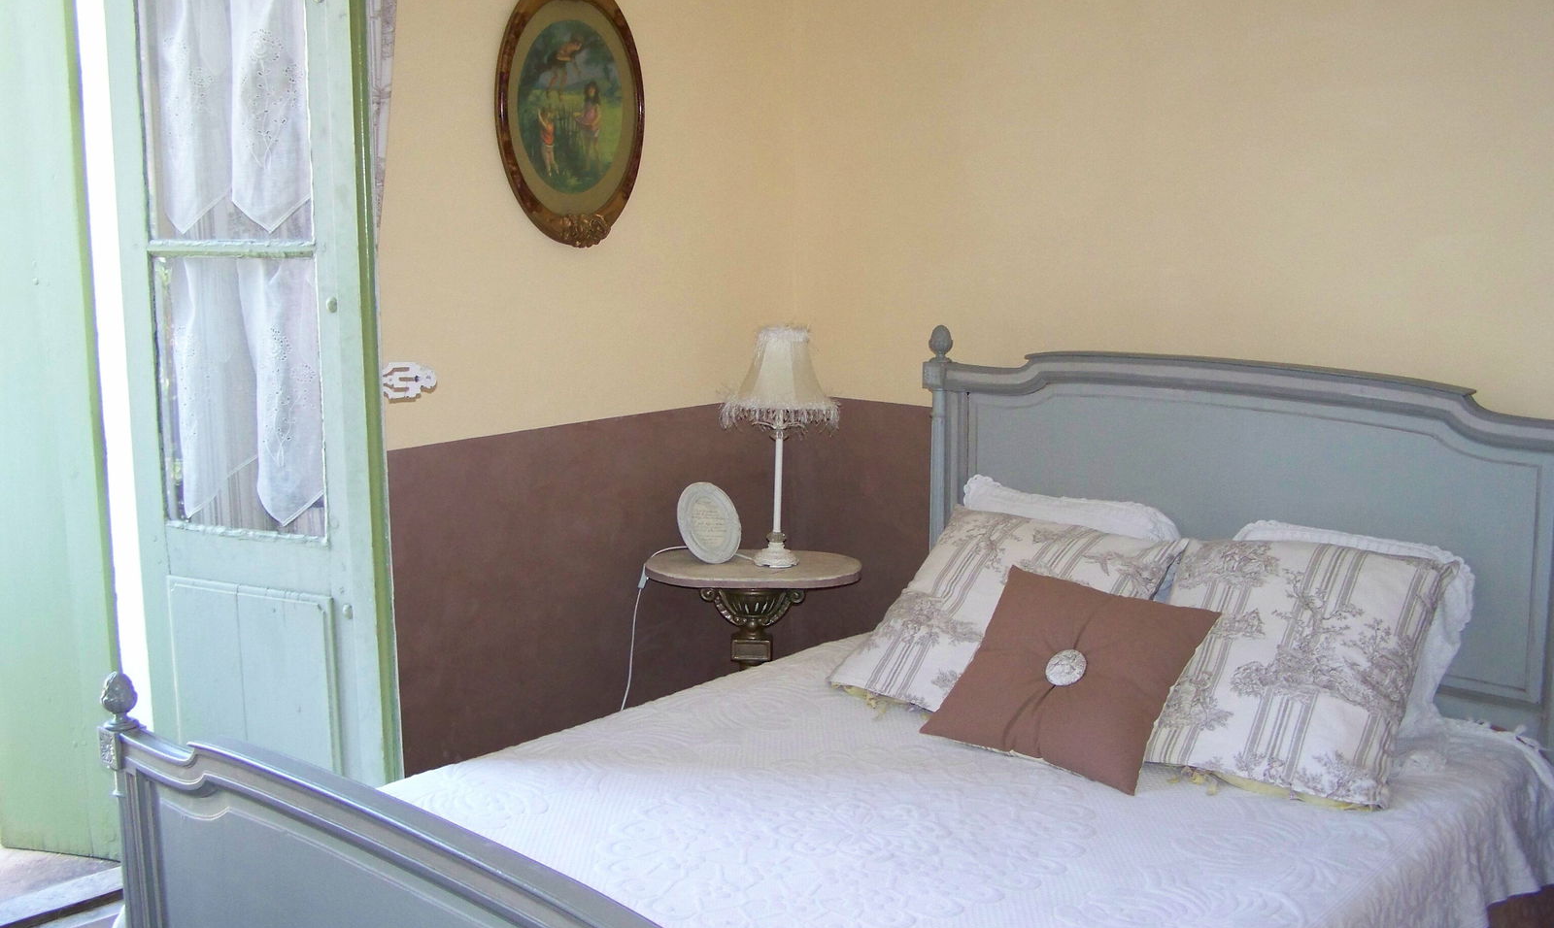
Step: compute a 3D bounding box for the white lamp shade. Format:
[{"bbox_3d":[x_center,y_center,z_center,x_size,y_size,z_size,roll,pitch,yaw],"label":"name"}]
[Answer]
[{"bbox_3d":[0.009,-0.193,3.727,0.257,0.211,0.257,0,10,1],"label":"white lamp shade"}]

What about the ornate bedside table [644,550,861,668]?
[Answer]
[{"bbox_3d":[-0.053,0.554,3.818,0.493,0.675,0.312,0,10,5],"label":"ornate bedside table"}]

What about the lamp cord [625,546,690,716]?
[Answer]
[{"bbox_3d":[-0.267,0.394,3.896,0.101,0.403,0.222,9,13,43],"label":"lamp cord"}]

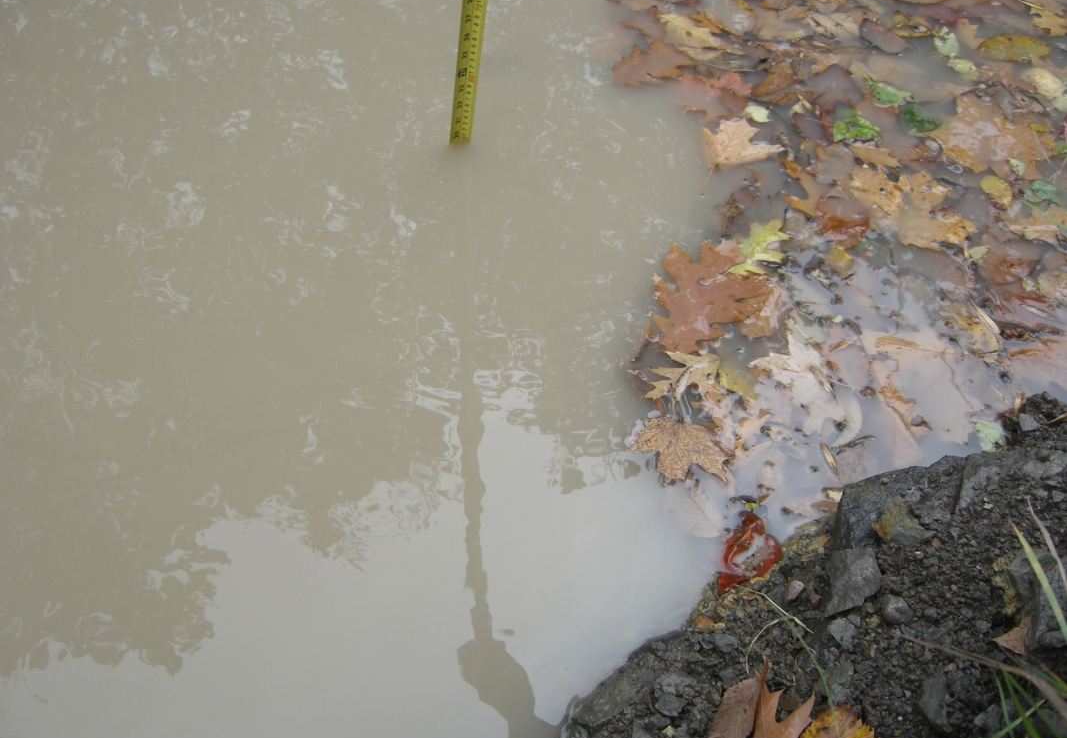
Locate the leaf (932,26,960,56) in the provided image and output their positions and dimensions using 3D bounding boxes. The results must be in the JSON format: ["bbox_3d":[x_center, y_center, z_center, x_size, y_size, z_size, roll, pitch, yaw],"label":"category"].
[{"bbox_3d":[0.515,-0.408,1.461,0.032,0.010,0.061,2,53,-3],"label":"leaf"}]

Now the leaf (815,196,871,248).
[{"bbox_3d":[0.332,-0.160,1.259,0.064,0.015,0.065,33,57,19],"label":"leaf"}]

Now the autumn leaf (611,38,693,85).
[{"bbox_3d":[0.135,-0.362,1.405,0.105,0.012,0.072,-31,62,-24],"label":"autumn leaf"}]

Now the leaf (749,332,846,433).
[{"bbox_3d":[0.260,0.012,1.124,0.073,0.015,0.117,-22,58,-19],"label":"leaf"}]

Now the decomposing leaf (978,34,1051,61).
[{"bbox_3d":[0.600,-0.401,1.462,0.093,0.012,0.053,-2,53,-6],"label":"decomposing leaf"}]

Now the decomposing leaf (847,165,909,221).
[{"bbox_3d":[0.381,-0.193,1.288,0.058,0.014,0.083,-7,54,-10],"label":"decomposing leaf"}]

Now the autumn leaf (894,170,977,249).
[{"bbox_3d":[0.443,-0.175,1.293,0.085,0.015,0.120,2,54,-3],"label":"autumn leaf"}]

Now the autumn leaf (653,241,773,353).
[{"bbox_3d":[0.174,-0.072,1.195,0.113,0.015,0.148,23,55,12],"label":"autumn leaf"}]

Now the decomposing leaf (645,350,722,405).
[{"bbox_3d":[0.143,0.009,1.113,0.074,0.018,0.061,6,53,0],"label":"decomposing leaf"}]

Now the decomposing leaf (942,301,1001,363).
[{"bbox_3d":[0.446,-0.040,1.194,0.046,0.010,0.072,-6,55,-9],"label":"decomposing leaf"}]

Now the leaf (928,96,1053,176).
[{"bbox_3d":[0.535,-0.270,1.371,0.133,0.015,0.133,38,60,21],"label":"leaf"}]

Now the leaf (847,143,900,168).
[{"bbox_3d":[0.385,-0.240,1.323,0.044,0.010,0.043,-12,55,-13],"label":"leaf"}]

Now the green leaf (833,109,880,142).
[{"bbox_3d":[0.373,-0.284,1.368,0.060,0.015,0.051,-5,54,-8],"label":"green leaf"}]

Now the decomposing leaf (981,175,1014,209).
[{"bbox_3d":[0.518,-0.197,1.302,0.029,0.010,0.052,-13,55,-14],"label":"decomposing leaf"}]

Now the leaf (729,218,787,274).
[{"bbox_3d":[0.242,-0.126,1.226,0.045,0.014,0.098,23,55,12],"label":"leaf"}]

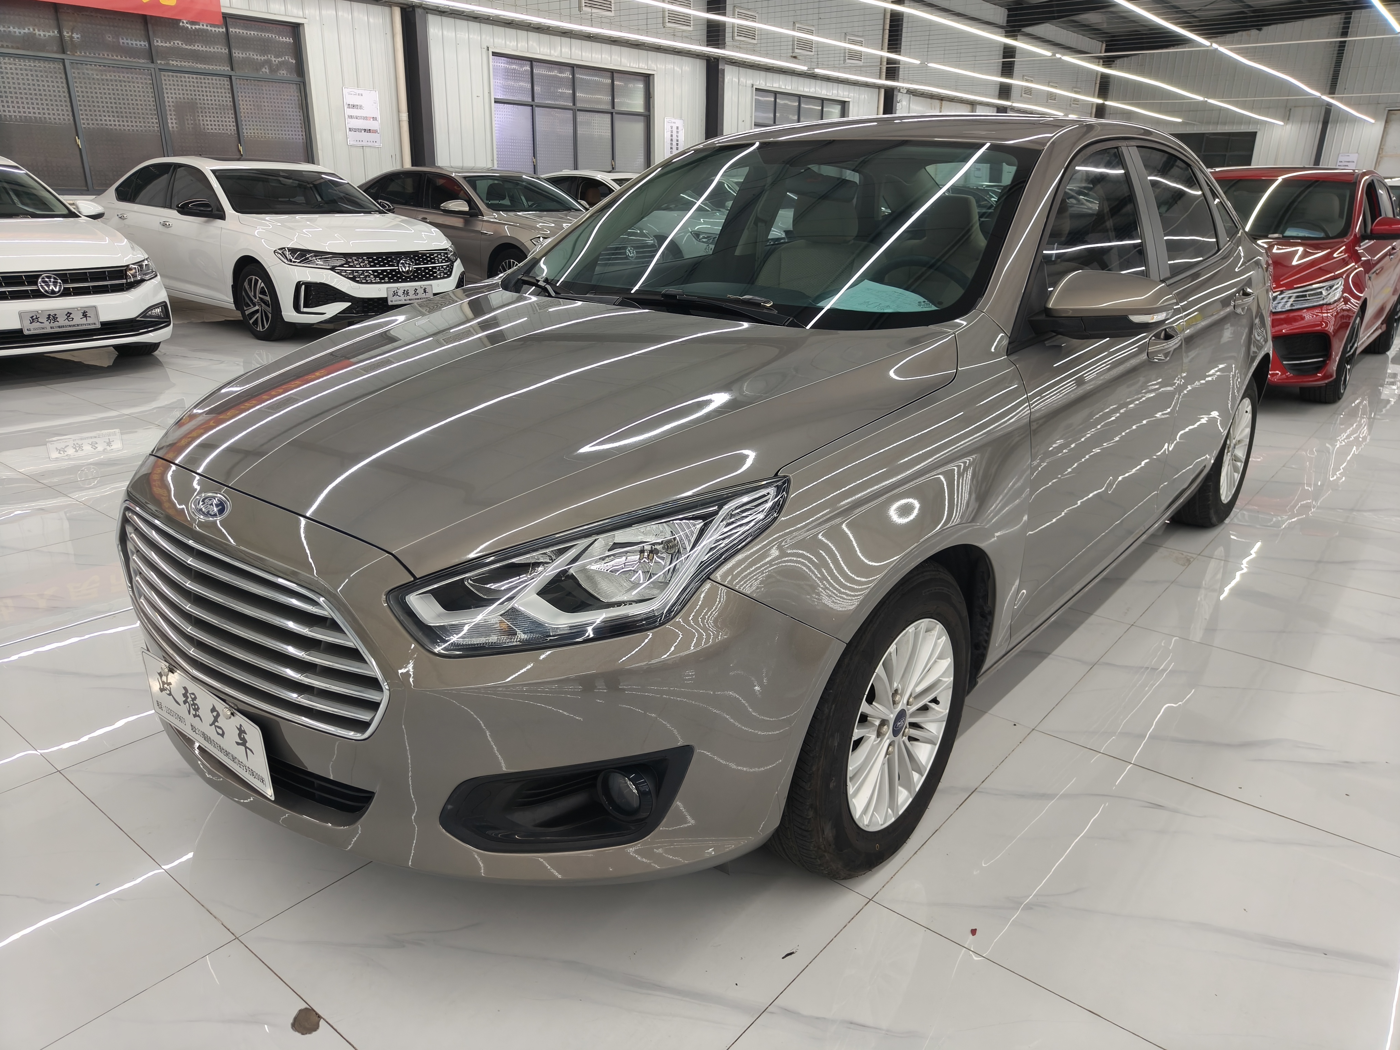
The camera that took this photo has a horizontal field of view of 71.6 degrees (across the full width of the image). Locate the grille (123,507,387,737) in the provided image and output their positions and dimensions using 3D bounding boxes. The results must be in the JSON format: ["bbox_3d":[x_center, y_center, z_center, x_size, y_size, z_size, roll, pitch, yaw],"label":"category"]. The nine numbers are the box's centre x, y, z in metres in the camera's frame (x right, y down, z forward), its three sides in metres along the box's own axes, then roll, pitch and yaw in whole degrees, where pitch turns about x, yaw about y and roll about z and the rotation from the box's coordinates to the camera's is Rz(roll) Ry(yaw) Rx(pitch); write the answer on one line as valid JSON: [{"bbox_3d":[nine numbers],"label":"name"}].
[{"bbox_3d":[-0.813,0.129,1.620,0.920,0.250,0.110,16,24,37],"label":"grille"}]

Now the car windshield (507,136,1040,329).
[{"bbox_3d":[0.191,-0.812,2.577,1.450,0.110,0.870,16,51,37],"label":"car windshield"}]

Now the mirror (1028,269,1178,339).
[{"bbox_3d":[0.789,-0.436,1.897,0.220,0.145,0.190,16,24,37],"label":"mirror"}]

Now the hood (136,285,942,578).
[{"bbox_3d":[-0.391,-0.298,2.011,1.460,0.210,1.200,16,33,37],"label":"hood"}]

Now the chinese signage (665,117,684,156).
[{"bbox_3d":[-0.457,-7.065,17.791,0.020,0.715,0.510,15,24,36],"label":"chinese signage"}]

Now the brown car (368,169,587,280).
[{"bbox_3d":[-2.566,-3.511,11.684,4.720,1.465,1.810,16,24,37],"label":"brown car"}]

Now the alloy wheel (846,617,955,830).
[{"bbox_3d":[0.326,0.357,1.852,0.155,0.410,0.410,16,24,37],"label":"alloy wheel"}]

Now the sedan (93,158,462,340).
[{"bbox_3d":[-4.233,-2.749,9.391,4.710,1.470,1.810,15,24,36],"label":"sedan"}]

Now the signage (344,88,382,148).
[{"bbox_3d":[-4.521,-5.479,13.068,0.020,0.715,0.510,15,24,36],"label":"signage"}]

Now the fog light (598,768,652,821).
[{"bbox_3d":[-0.111,0.413,1.492,0.082,0.082,0.060,16,24,37],"label":"fog light"}]

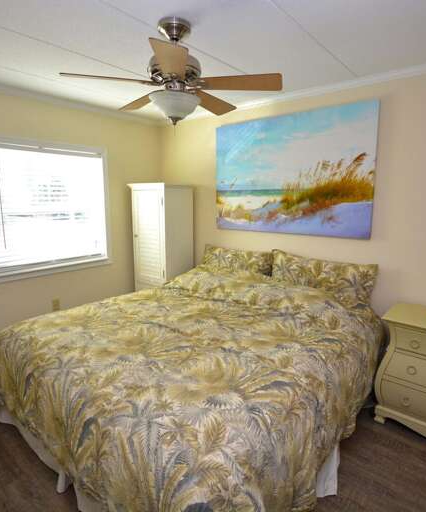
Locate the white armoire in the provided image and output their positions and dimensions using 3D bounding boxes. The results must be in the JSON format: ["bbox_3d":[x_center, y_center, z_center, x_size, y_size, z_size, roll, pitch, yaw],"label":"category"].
[{"bbox_3d":[-0.563,0.037,3.657,0.615,1.658,0.458,9,14,39],"label":"white armoire"}]

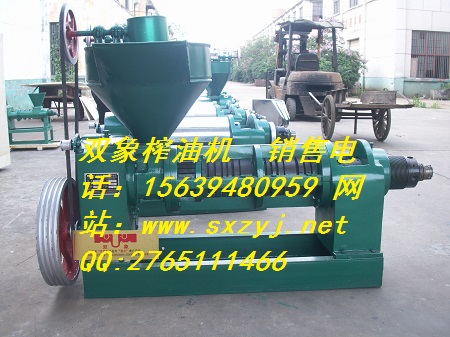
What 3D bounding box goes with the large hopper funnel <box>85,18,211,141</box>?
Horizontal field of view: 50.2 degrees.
[{"bbox_3d":[-0.353,-0.417,2.290,0.590,0.580,0.550,-1,11,-3],"label":"large hopper funnel"}]

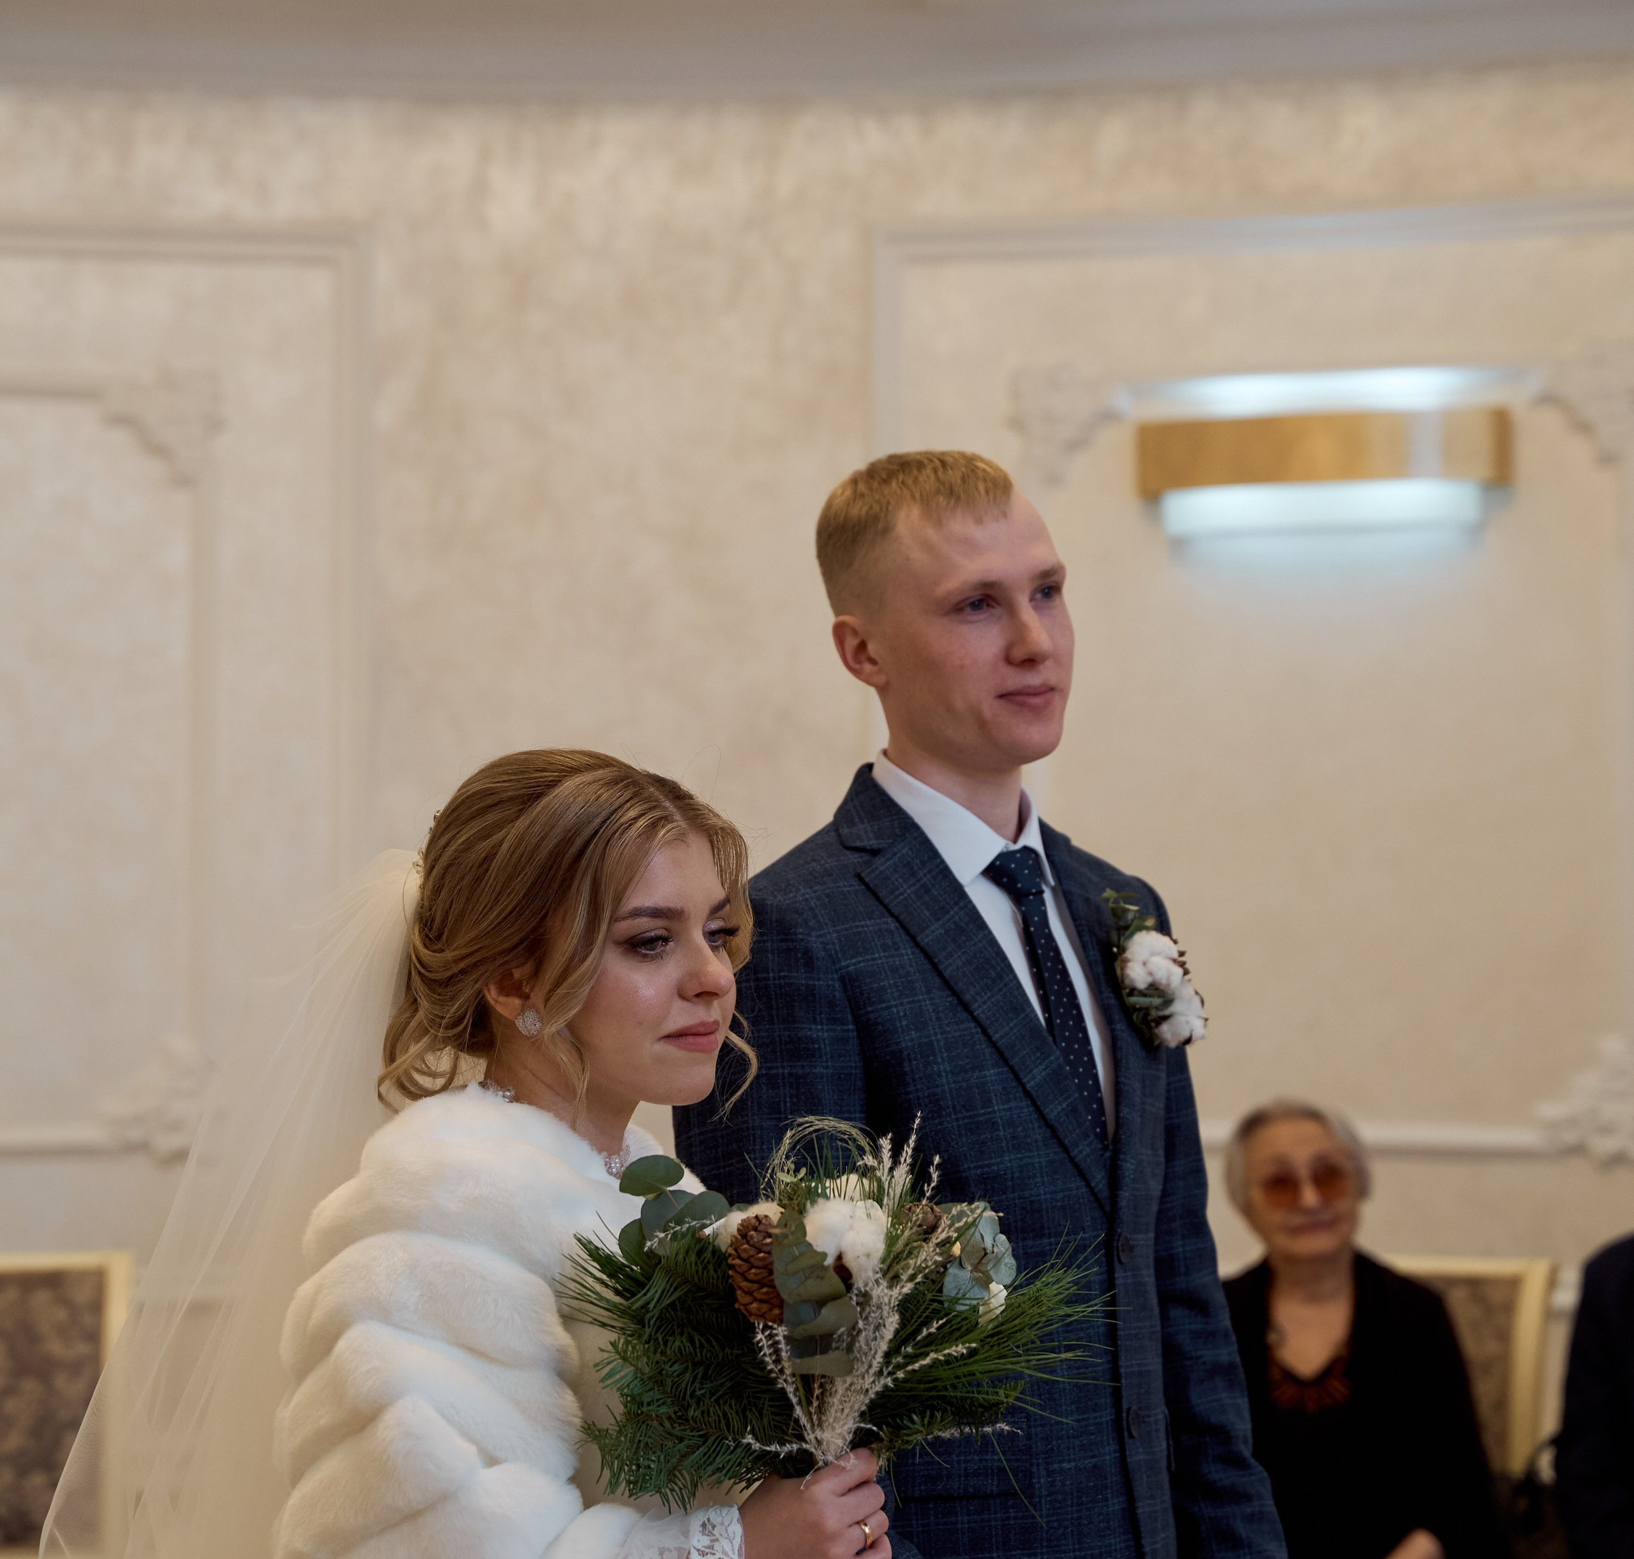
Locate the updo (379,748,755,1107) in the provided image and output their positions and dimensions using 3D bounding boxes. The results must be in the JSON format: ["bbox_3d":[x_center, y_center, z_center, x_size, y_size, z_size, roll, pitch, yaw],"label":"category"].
[{"bbox_3d":[-0.165,0.096,3.150,0.245,0.233,0.190,0,0,40],"label":"updo"}]

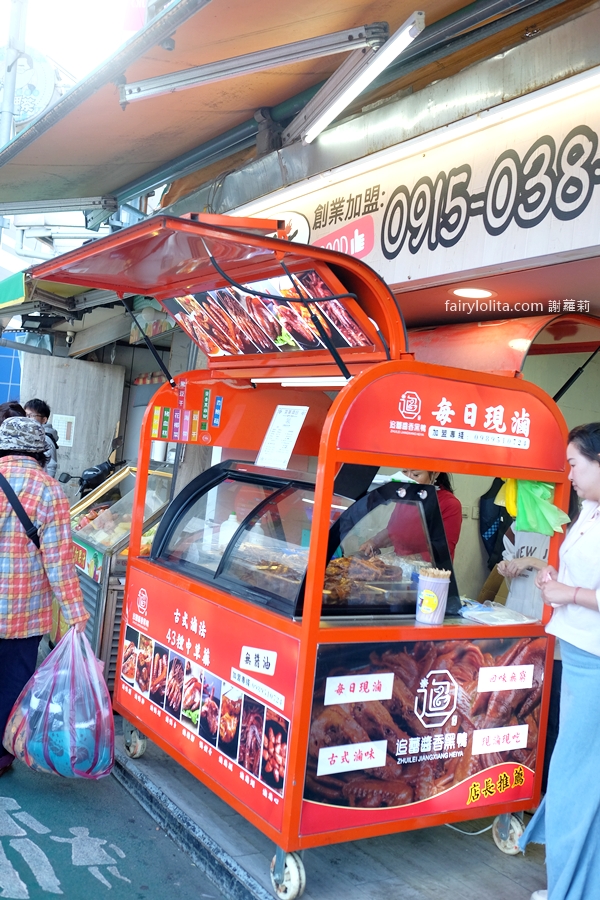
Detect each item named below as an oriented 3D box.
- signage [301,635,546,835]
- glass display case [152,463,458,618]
[{"bbox_3d":[0.457,0.945,2.978,1.021,0.599,0.020,6,-1,-32],"label":"signage"},{"bbox_3d":[-0.019,0.319,3.588,0.729,0.477,1.294,6,-1,-32],"label":"glass display case"}]

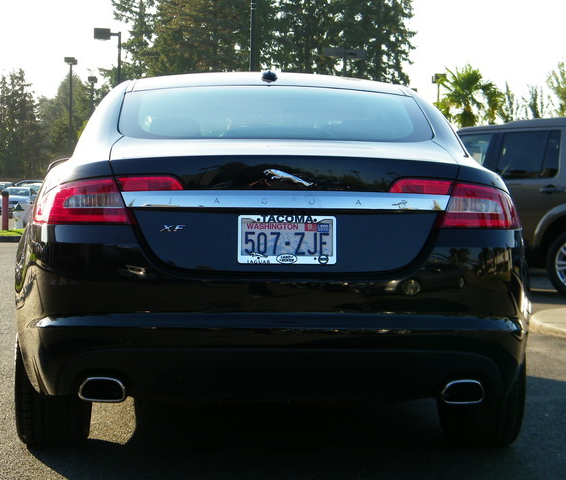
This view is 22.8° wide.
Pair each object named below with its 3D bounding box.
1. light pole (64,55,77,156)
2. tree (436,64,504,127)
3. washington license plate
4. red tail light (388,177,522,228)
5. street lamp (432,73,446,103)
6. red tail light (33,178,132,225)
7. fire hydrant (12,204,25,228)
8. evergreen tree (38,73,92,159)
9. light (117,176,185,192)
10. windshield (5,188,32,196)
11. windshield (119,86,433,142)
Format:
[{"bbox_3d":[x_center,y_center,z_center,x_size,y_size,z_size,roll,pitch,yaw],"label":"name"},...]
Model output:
[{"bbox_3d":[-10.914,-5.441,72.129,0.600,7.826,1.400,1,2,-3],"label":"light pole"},{"bbox_3d":[6.636,-3.470,50.000,2.400,5.500,2.400,1,2,0],"label":"tree"},{"bbox_3d":[0.012,-0.001,4.450,0.312,0.157,0.020,1,-3,-4],"label":"washington license plate"},{"bbox_3d":[0.568,-0.116,4.602,0.476,0.161,0.240,1,2,-4],"label":"red tail light"},{"bbox_3d":[8.279,-5.204,75.000,0.750,7.400,0.650,1,2,0],"label":"street lamp"},{"bbox_3d":[-0.645,-0.123,4.539,0.338,0.153,0.230,1,2,-4],"label":"red tail light"},{"bbox_3d":[-6.777,-0.615,36.000,0.360,0.680,0.360,1,2,0],"label":"fire hydrant"},{"bbox_3d":[-19.349,-9.207,125.000,4.700,11.000,4.700,1,2,0],"label":"evergreen tree"},{"bbox_3d":[-0.421,-0.178,4.447,0.212,0.054,0.070,1,2,-4],"label":"light"},{"bbox_3d":[-13.177,-2.366,70.000,1.300,0.420,0.600,1,2,0],"label":"windshield"},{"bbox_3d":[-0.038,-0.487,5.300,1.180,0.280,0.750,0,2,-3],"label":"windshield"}]

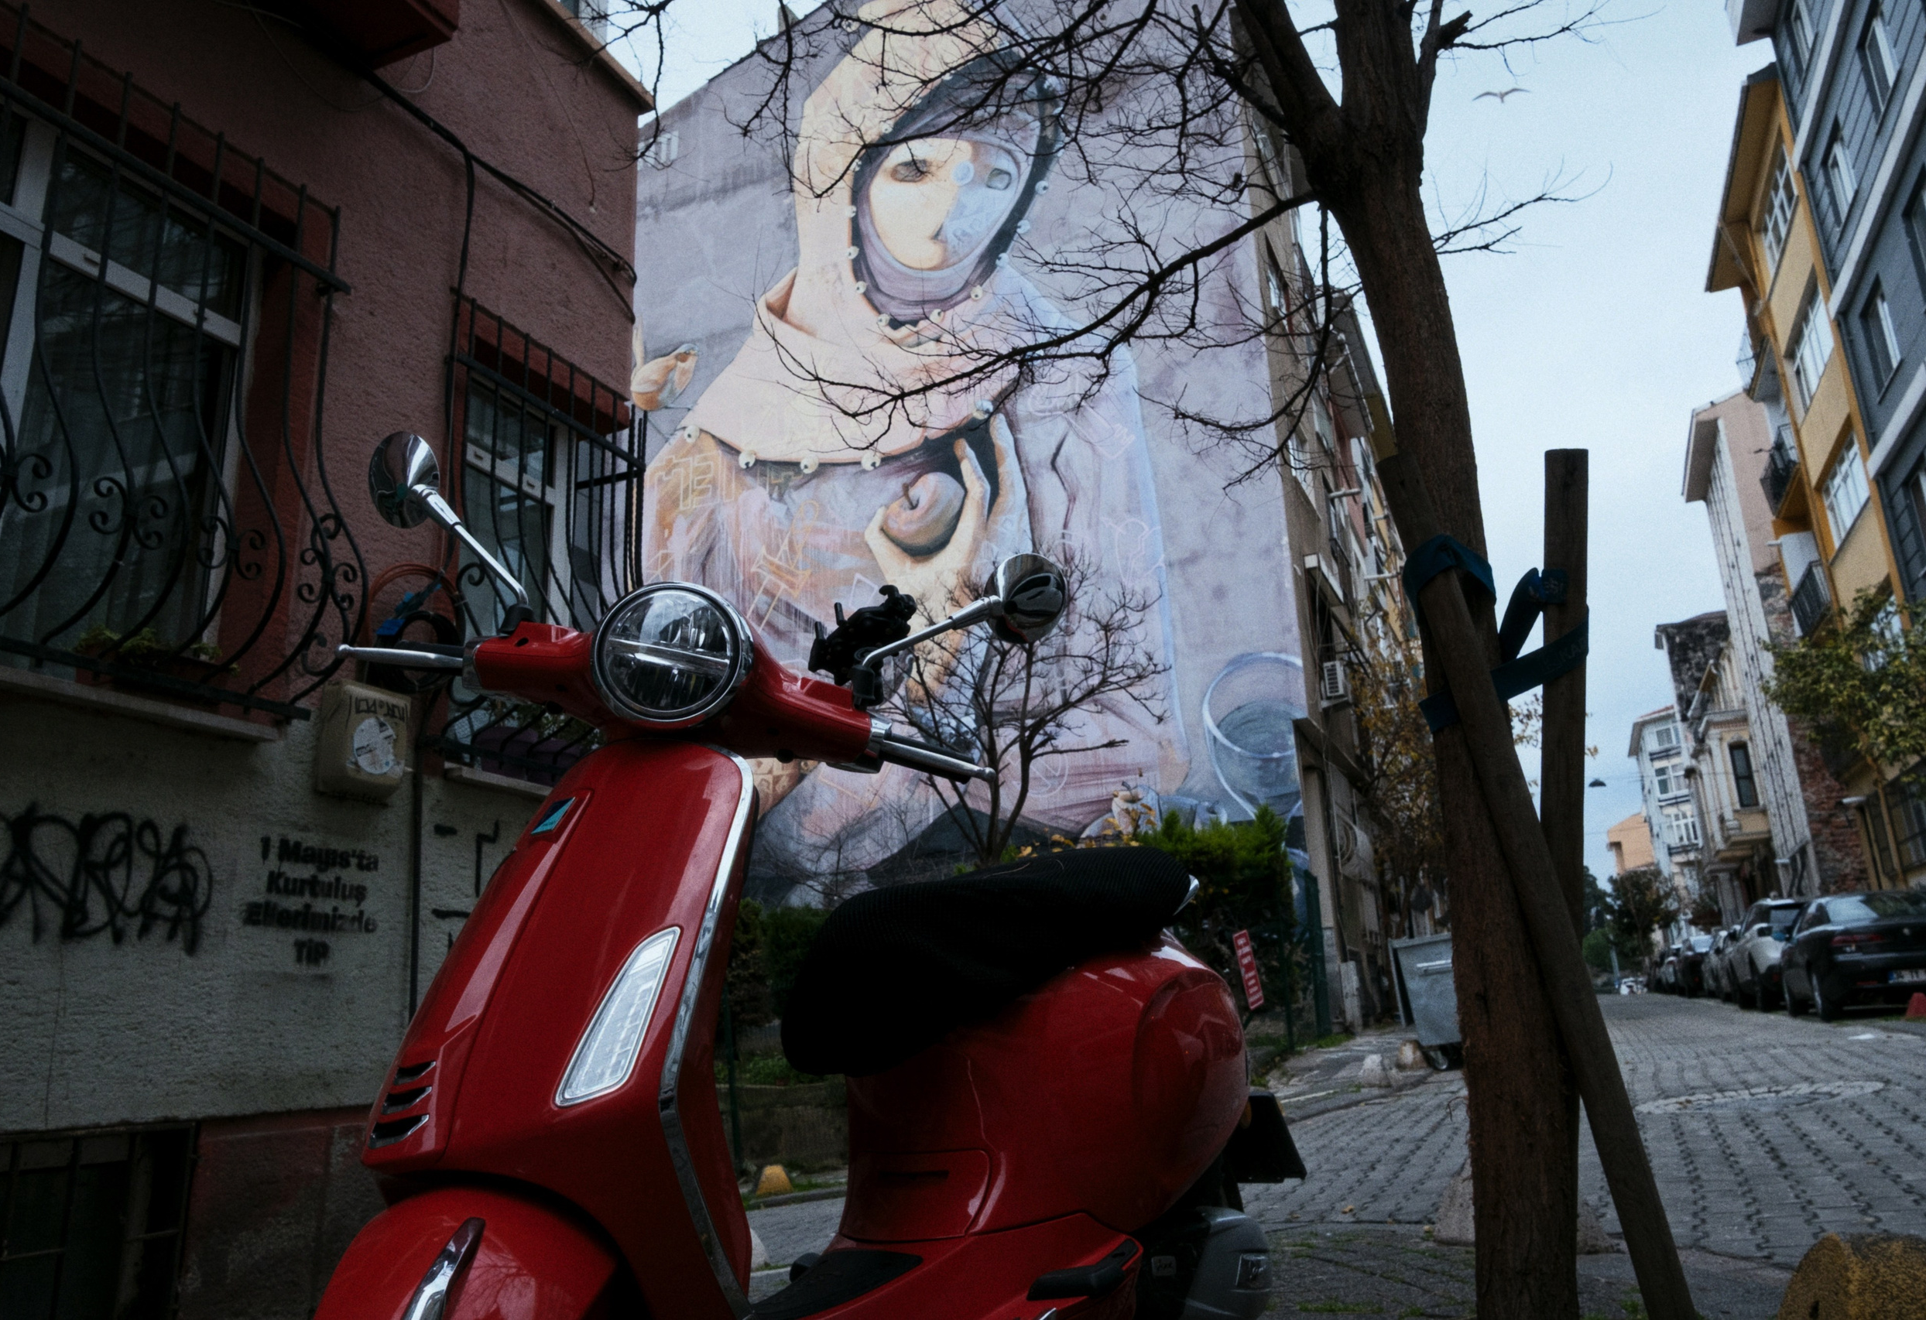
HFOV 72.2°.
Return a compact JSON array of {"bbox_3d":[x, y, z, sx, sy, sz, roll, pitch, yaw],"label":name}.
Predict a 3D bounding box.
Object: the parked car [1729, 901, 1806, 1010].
[{"bbox_3d":[13.153,4.584,20.563,1.830,1.611,4.399,-9,-16,23],"label":"parked car"}]

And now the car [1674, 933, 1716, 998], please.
[{"bbox_3d":[18.469,7.460,32.264,1.770,1.477,4.439,-10,-16,23],"label":"car"}]

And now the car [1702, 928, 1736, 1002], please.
[{"bbox_3d":[15.943,6.071,26.459,1.770,1.450,4.338,-9,-16,23],"label":"car"}]

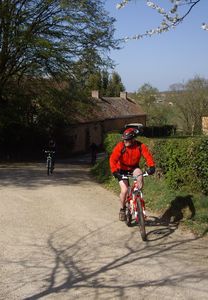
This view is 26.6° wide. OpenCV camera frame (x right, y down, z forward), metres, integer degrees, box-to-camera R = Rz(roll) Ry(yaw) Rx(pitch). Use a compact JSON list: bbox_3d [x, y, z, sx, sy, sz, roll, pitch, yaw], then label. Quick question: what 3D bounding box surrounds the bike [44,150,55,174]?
[{"bbox_3d":[-2.259,0.536,18.400,0.600,1.030,1.680,0,3,1],"label":"bike"}]

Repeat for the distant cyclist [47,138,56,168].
[{"bbox_3d":[-2.212,0.181,18.500,0.550,1.420,0.850,0,3,0],"label":"distant cyclist"}]

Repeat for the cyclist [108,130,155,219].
[{"bbox_3d":[0.438,0.391,7.000,0.700,1.480,0.850,0,3,-5],"label":"cyclist"}]

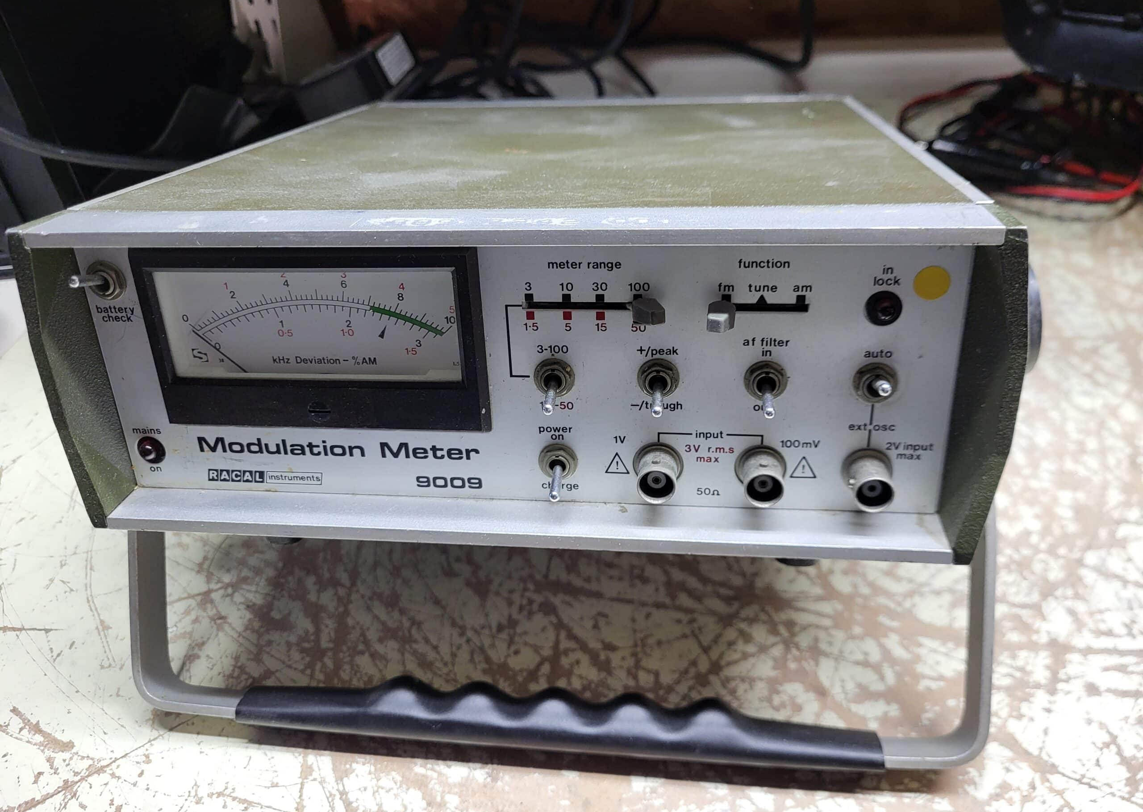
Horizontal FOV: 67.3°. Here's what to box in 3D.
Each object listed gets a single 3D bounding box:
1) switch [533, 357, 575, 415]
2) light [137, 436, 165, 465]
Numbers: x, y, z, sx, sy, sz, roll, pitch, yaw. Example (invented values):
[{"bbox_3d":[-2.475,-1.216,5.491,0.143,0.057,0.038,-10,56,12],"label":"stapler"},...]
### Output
[{"bbox_3d":[-0.005,-0.005,0.212,0.010,0.011,0.013,1,24,8],"label":"switch"},{"bbox_3d":[-0.119,0.013,0.242,0.008,0.008,0.003,1,24,8],"label":"light"}]

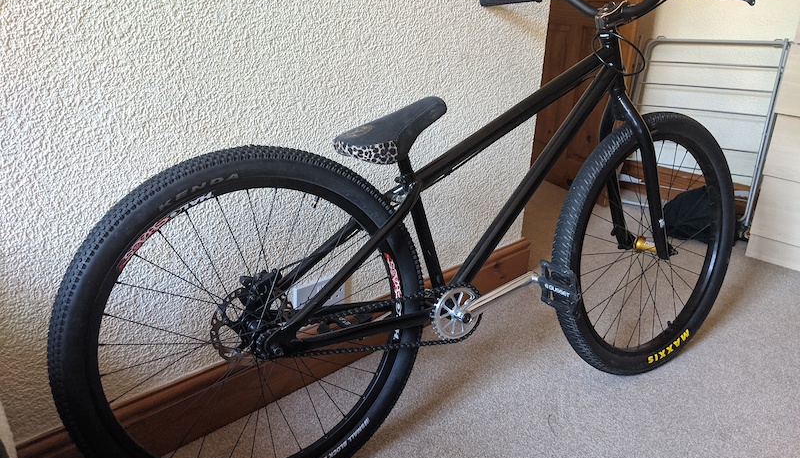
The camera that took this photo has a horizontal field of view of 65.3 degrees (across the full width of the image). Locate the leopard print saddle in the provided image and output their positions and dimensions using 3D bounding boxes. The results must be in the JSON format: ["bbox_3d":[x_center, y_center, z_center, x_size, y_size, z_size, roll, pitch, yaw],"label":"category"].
[{"bbox_3d":[-0.001,-0.179,1.167,0.240,0.072,0.132,-29,23,-21],"label":"leopard print saddle"}]

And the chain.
[{"bbox_3d":[-0.032,0.194,1.174,0.455,0.122,0.016,-7,14,-28],"label":"chain"}]

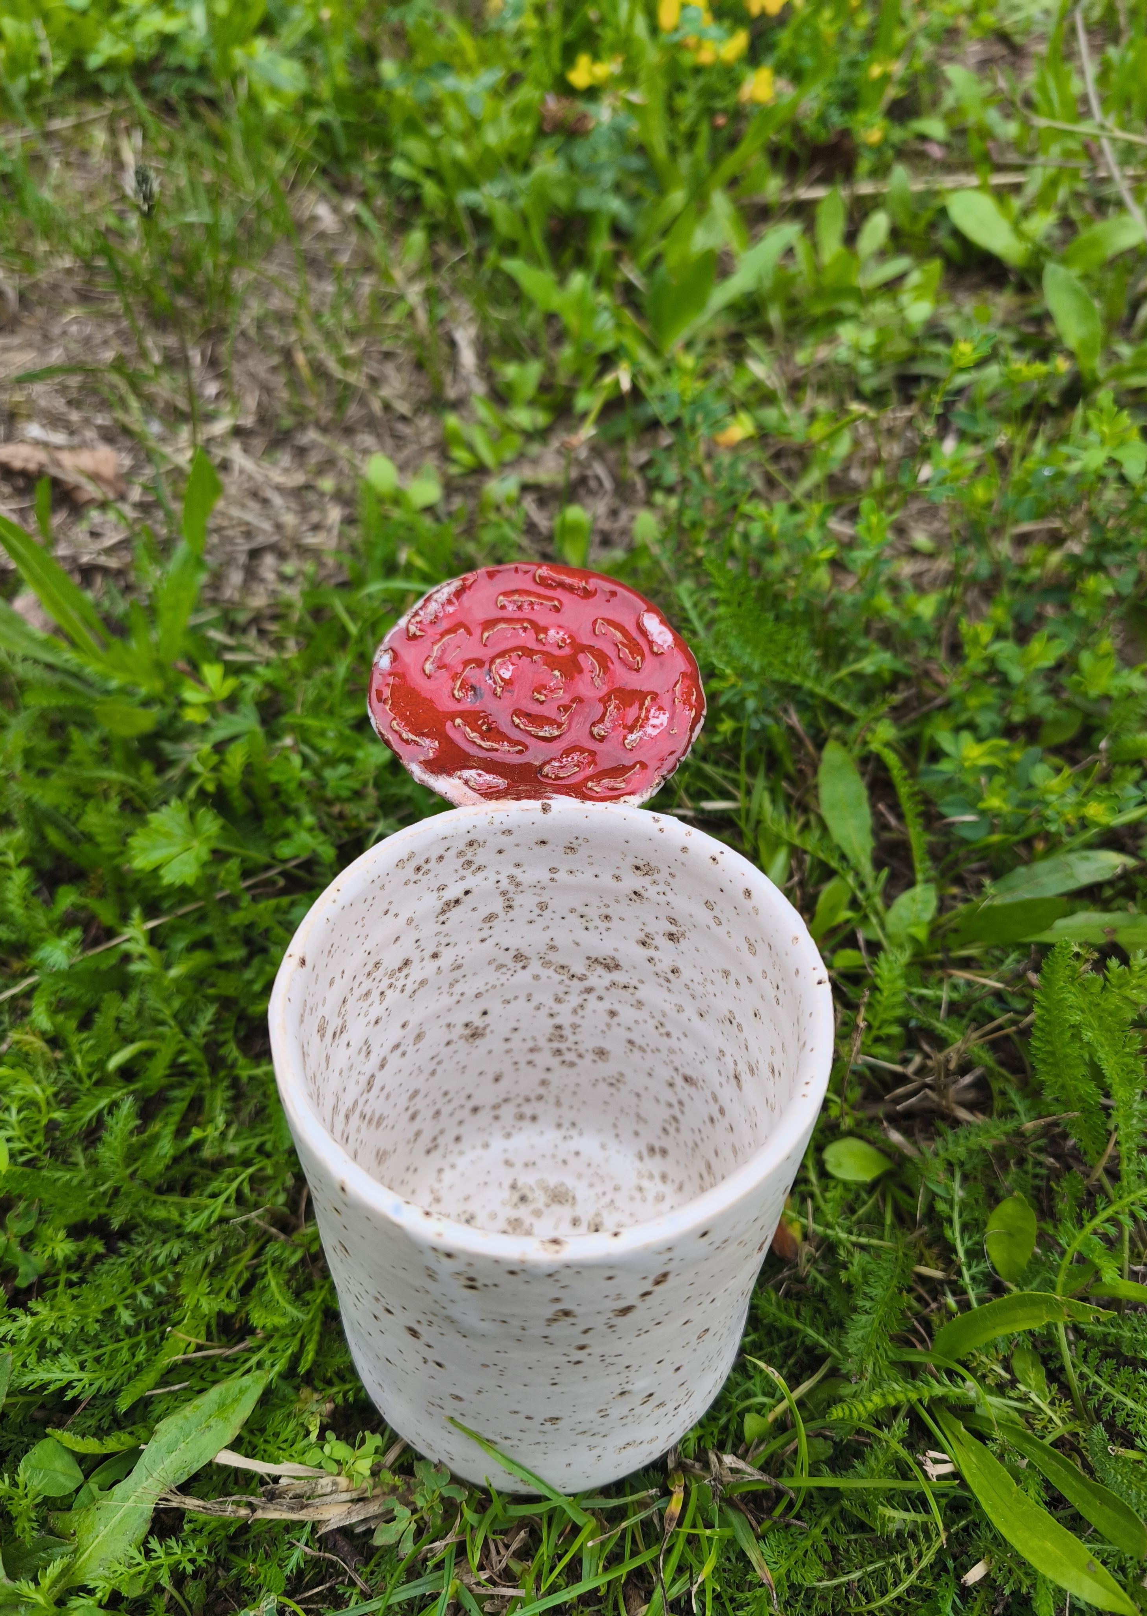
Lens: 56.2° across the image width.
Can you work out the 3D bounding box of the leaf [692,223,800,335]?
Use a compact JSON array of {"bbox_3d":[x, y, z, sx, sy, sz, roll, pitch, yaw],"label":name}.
[{"bbox_3d":[0.098,-0.300,0.610,0.068,0.045,0.027,-30,50,-30],"label":"leaf"}]

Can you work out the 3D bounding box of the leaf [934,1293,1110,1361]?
[{"bbox_3d":[0.085,0.099,0.202,0.034,0.005,0.010,-12,53,-3],"label":"leaf"}]

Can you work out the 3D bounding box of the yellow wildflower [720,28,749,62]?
[{"bbox_3d":[0.087,-0.412,0.580,0.015,0.017,0.015,6,47,4],"label":"yellow wildflower"}]

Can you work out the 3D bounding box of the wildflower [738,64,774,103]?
[{"bbox_3d":[0.102,-0.405,0.600,0.019,0.019,0.018,7,43,5],"label":"wildflower"}]

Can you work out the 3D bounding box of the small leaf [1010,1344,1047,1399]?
[{"bbox_3d":[0.088,0.110,0.209,0.007,0.002,0.009,-15,67,1],"label":"small leaf"}]

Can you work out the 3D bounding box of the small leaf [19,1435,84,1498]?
[{"bbox_3d":[-0.088,0.112,0.182,0.012,0.002,0.011,11,50,16],"label":"small leaf"}]

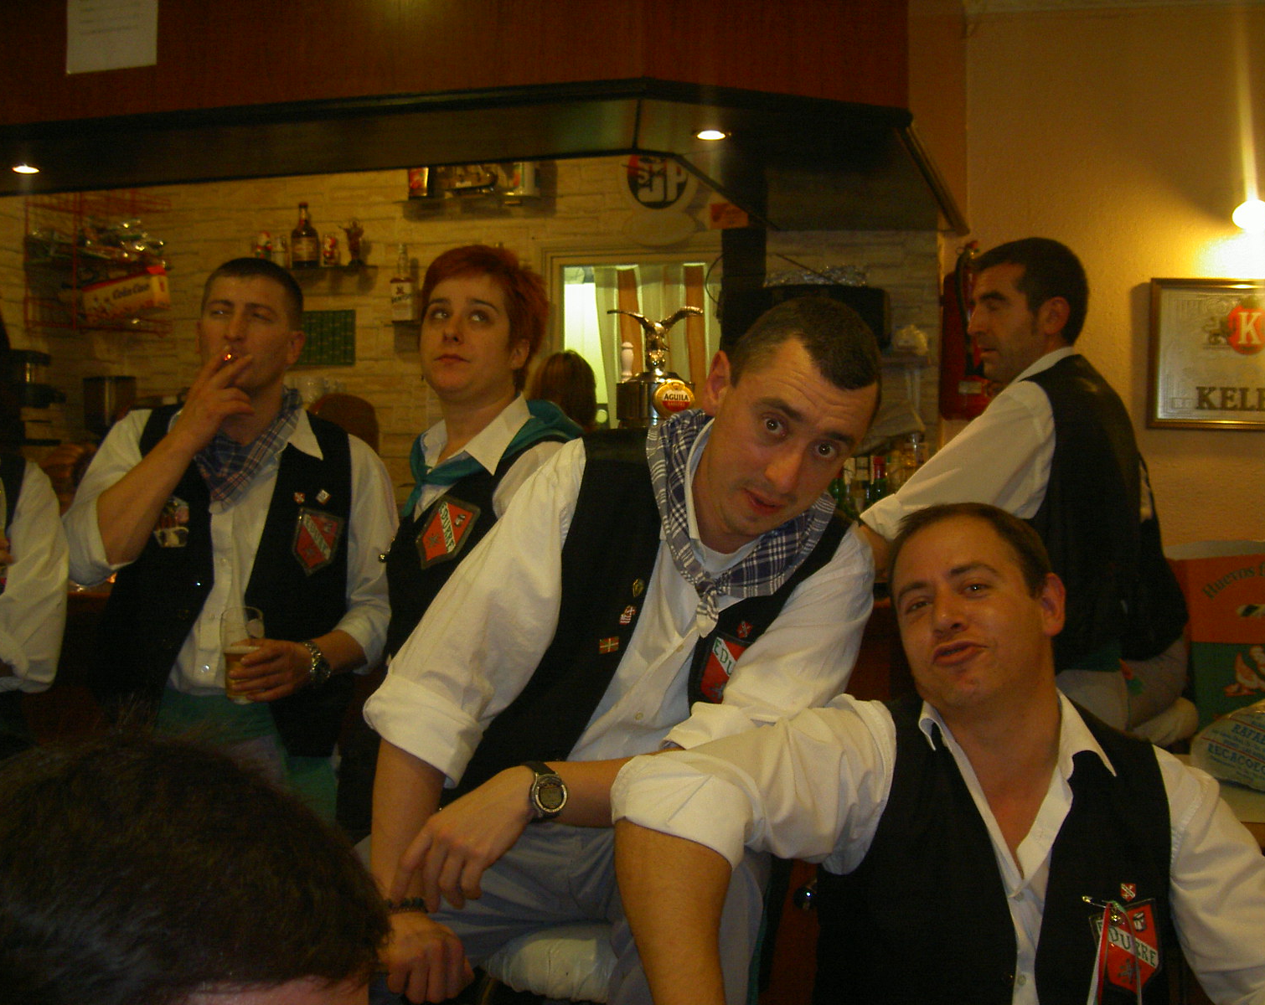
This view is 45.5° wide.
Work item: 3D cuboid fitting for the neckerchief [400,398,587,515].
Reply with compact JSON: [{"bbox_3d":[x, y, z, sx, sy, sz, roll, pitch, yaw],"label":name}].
[{"bbox_3d":[-0.216,-0.070,2.320,0.230,0.180,0.240,2,3,40],"label":"neckerchief"}]

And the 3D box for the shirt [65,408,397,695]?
[{"bbox_3d":[-0.625,0.077,2.350,0.520,0.490,0.360,0,-1,6],"label":"shirt"}]

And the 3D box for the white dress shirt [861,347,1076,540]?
[{"bbox_3d":[0.632,-0.008,2.600,0.480,0.560,0.480,0,-1,31],"label":"white dress shirt"}]

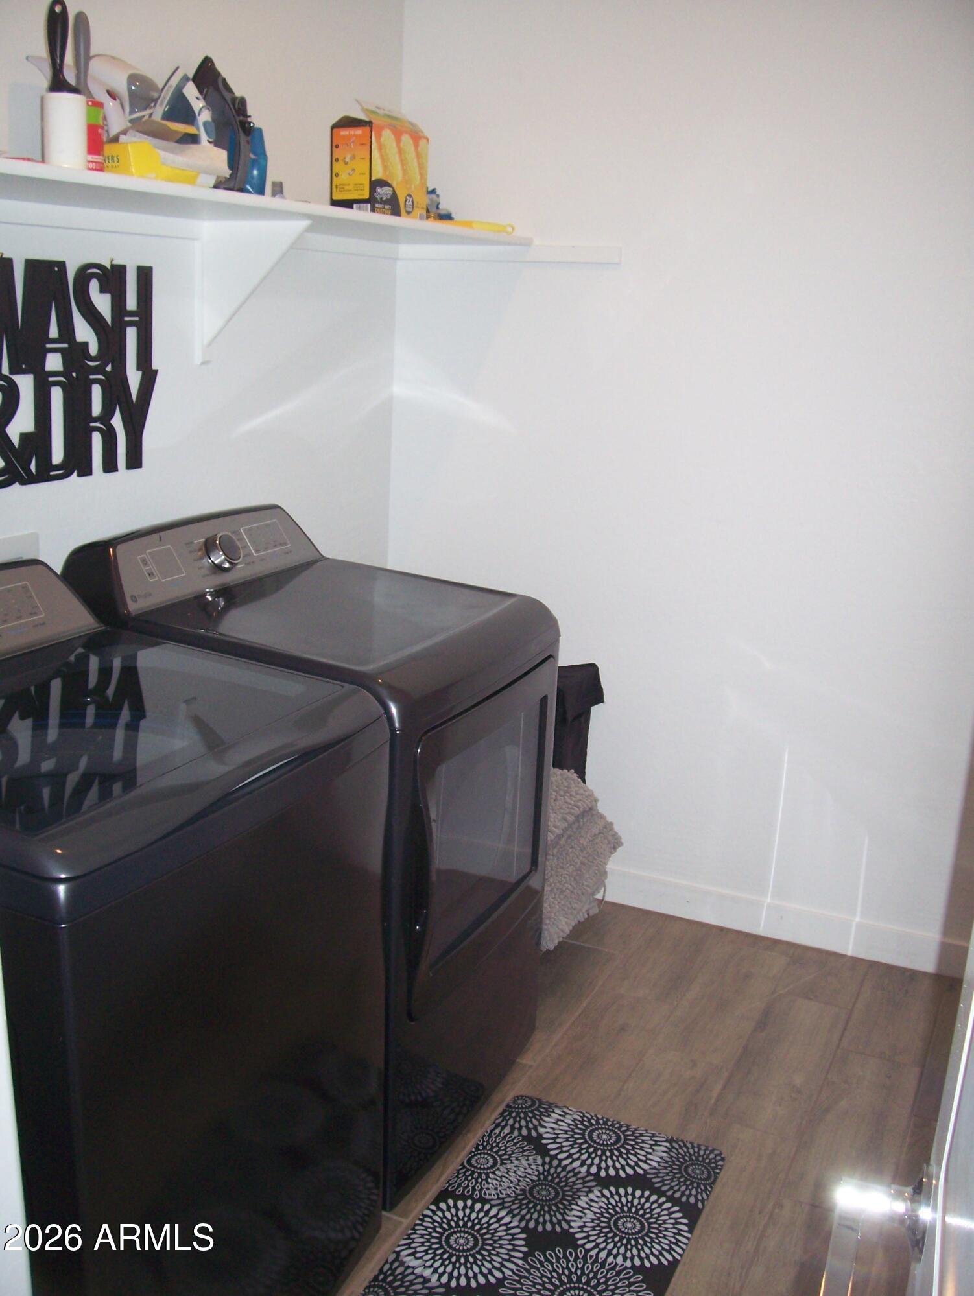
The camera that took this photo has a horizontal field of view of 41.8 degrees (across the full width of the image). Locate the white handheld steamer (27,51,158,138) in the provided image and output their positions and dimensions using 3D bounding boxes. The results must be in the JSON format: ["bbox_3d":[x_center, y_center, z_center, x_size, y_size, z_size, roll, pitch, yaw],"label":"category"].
[{"bbox_3d":[-0.690,-0.928,2.239,0.110,0.190,0.260,11,18,29],"label":"white handheld steamer"}]

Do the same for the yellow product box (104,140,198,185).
[{"bbox_3d":[-0.521,-0.737,1.946,0.110,0.050,0.150,12,18,32],"label":"yellow product box"}]

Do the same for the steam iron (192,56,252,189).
[{"bbox_3d":[-0.462,-0.919,2.255,0.128,0.245,0.110,18,22,35],"label":"steam iron"}]

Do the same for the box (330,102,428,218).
[{"bbox_3d":[-0.216,-0.962,2.560,0.097,0.187,0.200,10,17,28],"label":"box"}]

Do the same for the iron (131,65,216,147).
[{"bbox_3d":[-0.488,-0.884,2.154,0.122,0.222,0.110,21,23,39],"label":"iron"}]

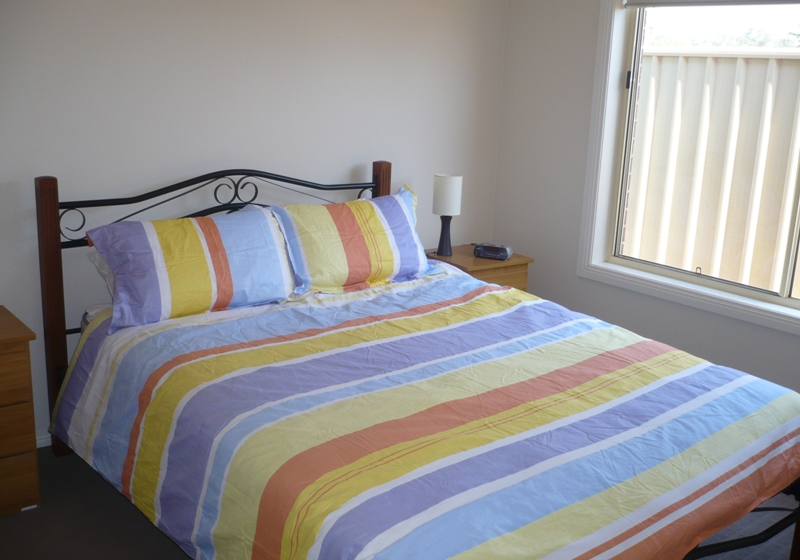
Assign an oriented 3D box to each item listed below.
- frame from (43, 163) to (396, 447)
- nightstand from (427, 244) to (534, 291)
[{"bbox_3d":[-0.701,0.052,3.515,1.596,1.086,0.071,-9,18,-38],"label":"frame"},{"bbox_3d":[0.359,0.173,4.188,0.452,0.615,0.416,-9,18,-38],"label":"nightstand"}]

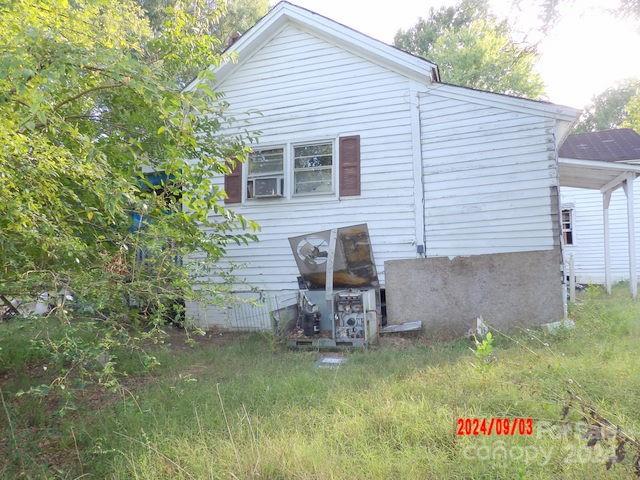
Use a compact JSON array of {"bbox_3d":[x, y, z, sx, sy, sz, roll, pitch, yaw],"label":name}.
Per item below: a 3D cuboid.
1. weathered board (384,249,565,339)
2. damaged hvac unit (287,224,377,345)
[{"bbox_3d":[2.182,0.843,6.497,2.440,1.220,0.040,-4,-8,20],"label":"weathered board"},{"bbox_3d":[0.209,0.643,6.273,1.100,1.600,0.850,-2,-8,19],"label":"damaged hvac unit"}]

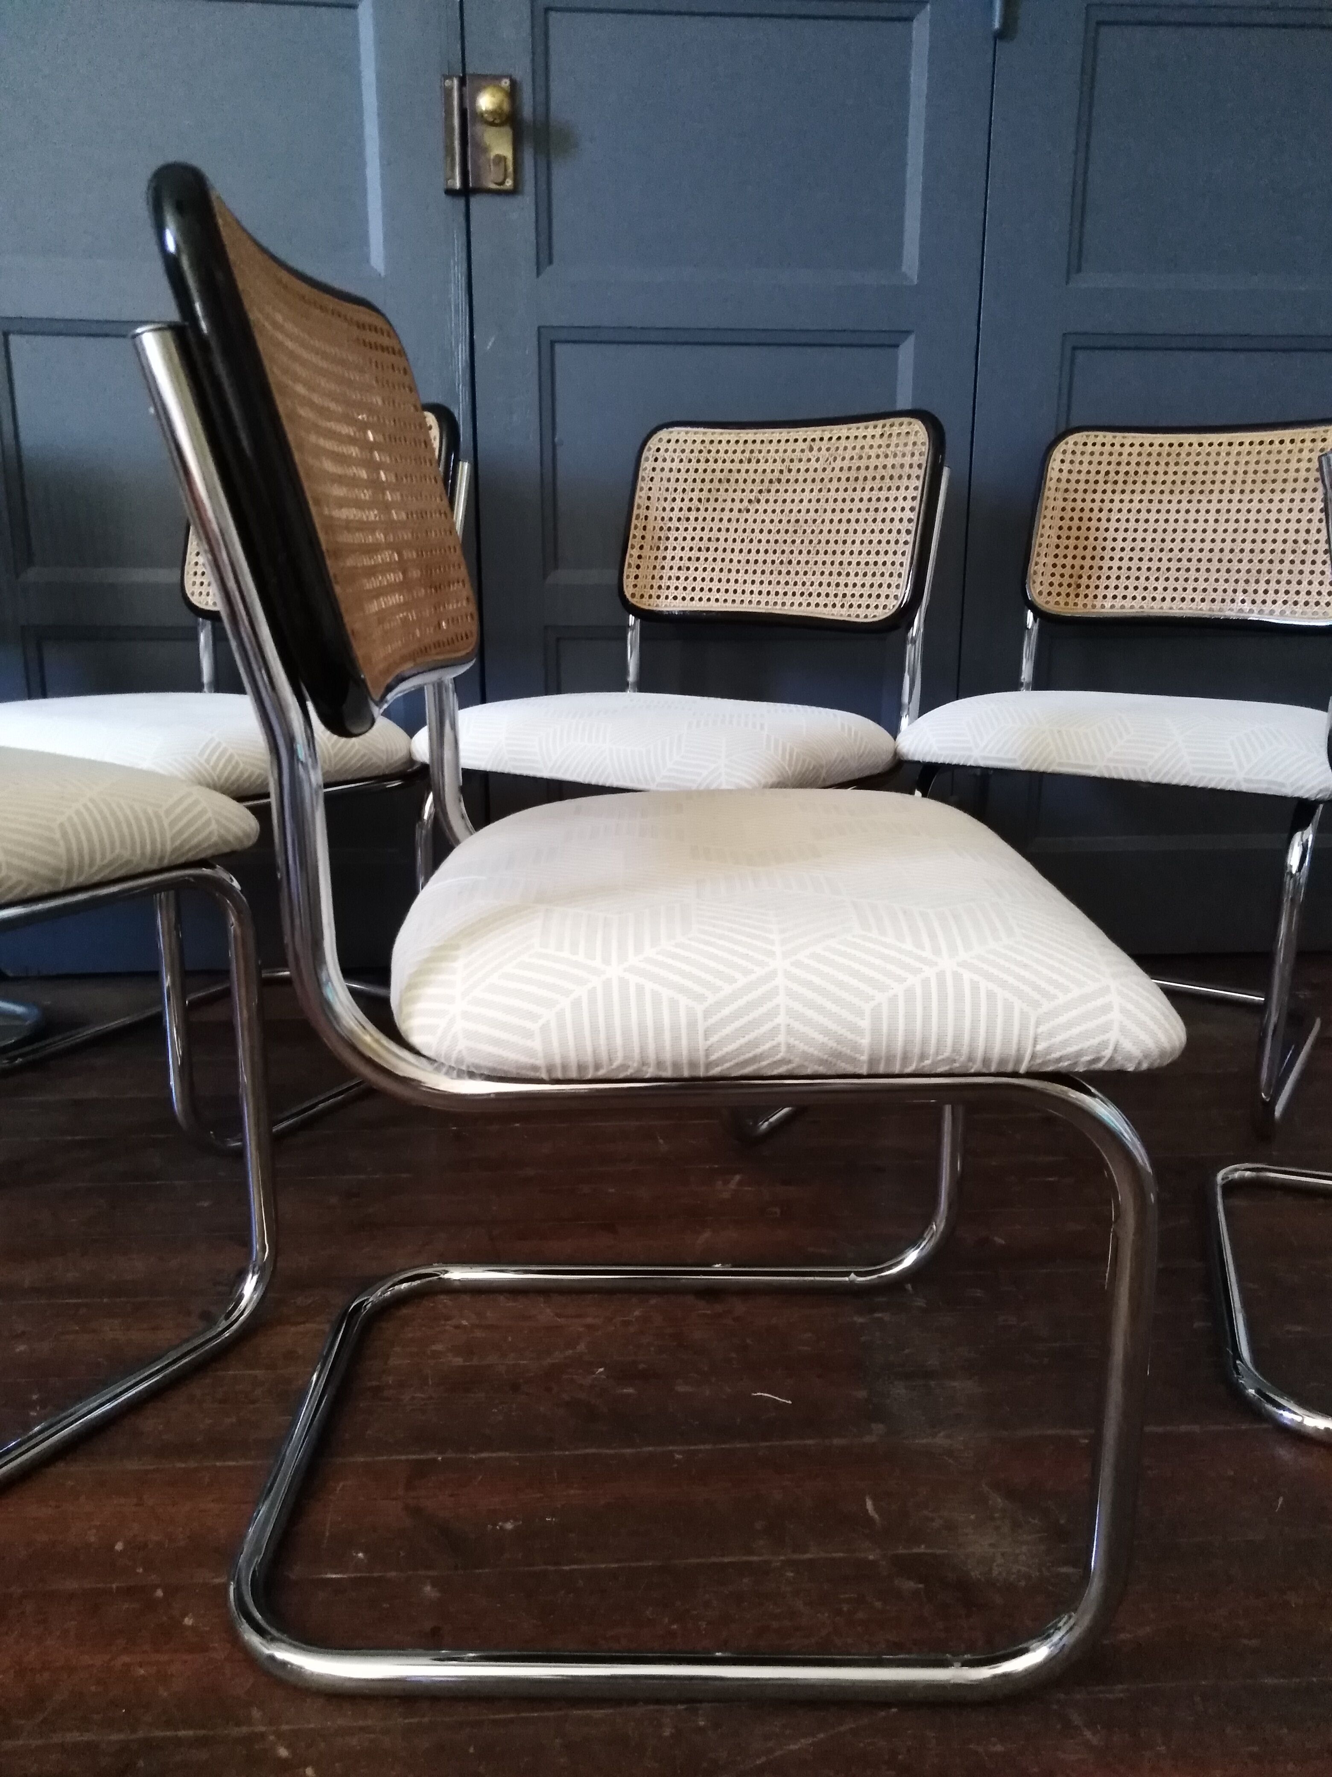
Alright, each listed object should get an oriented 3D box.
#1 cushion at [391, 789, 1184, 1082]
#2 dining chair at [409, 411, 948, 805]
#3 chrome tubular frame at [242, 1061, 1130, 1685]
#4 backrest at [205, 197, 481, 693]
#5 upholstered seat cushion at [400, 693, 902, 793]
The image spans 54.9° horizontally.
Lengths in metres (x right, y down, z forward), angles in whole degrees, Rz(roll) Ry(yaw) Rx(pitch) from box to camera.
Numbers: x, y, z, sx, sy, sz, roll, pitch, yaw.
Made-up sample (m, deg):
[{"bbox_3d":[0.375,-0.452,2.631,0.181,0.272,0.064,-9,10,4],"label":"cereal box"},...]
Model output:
[{"bbox_3d":[0.062,-0.004,0.838,0.427,0.086,0.470,0,14,-1],"label":"cushion"},{"bbox_3d":[0.034,-0.178,1.597,0.470,0.813,0.550,10,17,33],"label":"dining chair"},{"bbox_3d":[-0.007,0.222,0.896,0.536,0.388,0.447,0,14,-1],"label":"chrome tubular frame"},{"bbox_3d":[-0.189,-0.248,0.773,0.055,0.245,0.410,-14,14,3],"label":"backrest"},{"bbox_3d":[-0.001,-0.185,1.543,0.470,0.086,0.427,10,17,33],"label":"upholstered seat cushion"}]

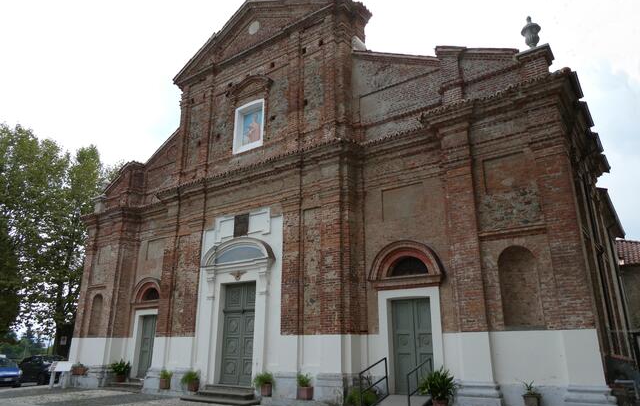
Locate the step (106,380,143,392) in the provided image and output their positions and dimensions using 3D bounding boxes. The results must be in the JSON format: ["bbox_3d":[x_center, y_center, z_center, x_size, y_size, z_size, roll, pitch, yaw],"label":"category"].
[{"bbox_3d":[-7.816,7.592,18.446,2.800,0.300,0.950,-12,-22,33],"label":"step"}]

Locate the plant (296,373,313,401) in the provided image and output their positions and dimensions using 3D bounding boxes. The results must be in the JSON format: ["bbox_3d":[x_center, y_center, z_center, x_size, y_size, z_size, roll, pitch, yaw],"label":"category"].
[{"bbox_3d":[-0.440,5.200,12.612,0.454,0.769,0.454,-12,-21,34],"label":"plant"}]

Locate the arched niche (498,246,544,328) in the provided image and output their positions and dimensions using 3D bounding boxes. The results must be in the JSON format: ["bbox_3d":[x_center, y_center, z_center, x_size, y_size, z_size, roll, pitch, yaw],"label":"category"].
[{"bbox_3d":[4.769,1.994,10.474,0.896,1.926,0.358,-12,-21,34],"label":"arched niche"}]

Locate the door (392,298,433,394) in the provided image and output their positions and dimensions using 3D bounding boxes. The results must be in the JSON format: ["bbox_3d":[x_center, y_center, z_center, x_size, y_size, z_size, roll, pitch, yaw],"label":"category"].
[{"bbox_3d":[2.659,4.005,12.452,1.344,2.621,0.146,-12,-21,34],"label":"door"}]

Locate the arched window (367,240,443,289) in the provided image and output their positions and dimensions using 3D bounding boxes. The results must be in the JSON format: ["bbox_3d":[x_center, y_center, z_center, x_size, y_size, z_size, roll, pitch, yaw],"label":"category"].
[{"bbox_3d":[2.556,1.830,13.241,2.360,1.370,0.370,-12,-22,33],"label":"arched window"}]

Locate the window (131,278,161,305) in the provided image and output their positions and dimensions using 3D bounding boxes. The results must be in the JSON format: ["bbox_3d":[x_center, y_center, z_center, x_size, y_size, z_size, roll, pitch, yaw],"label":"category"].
[{"bbox_3d":[-7.699,4.039,20.130,2.360,1.350,0.370,-12,-22,33],"label":"window"}]

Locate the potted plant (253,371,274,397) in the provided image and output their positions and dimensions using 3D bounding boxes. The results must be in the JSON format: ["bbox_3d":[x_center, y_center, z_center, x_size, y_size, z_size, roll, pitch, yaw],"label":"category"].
[{"bbox_3d":[-1.784,5.736,14.061,0.630,0.740,0.630,-12,-22,33],"label":"potted plant"}]

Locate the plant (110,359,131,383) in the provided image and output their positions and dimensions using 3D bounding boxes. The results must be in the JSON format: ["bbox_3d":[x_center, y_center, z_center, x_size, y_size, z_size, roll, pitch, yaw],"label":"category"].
[{"bbox_3d":[-8.606,7.218,19.049,0.861,0.936,0.861,-12,-21,34],"label":"plant"}]

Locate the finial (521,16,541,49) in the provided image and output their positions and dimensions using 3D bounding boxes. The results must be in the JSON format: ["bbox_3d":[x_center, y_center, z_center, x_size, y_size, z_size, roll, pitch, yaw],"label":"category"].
[{"bbox_3d":[5.948,-4.737,12.463,0.500,1.180,0.500,-12,-22,33],"label":"finial"}]

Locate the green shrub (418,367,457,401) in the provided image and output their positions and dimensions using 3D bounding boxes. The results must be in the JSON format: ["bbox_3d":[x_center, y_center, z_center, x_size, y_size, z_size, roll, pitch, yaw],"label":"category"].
[{"bbox_3d":[2.938,4.507,11.049,0.830,0.760,0.830,-12,-22,33],"label":"green shrub"}]

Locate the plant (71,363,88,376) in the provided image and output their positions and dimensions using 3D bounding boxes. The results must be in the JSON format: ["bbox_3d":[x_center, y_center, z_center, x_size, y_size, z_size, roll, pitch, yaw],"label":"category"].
[{"bbox_3d":[-10.849,7.511,20.016,0.800,0.500,0.500,-12,-22,33],"label":"plant"}]

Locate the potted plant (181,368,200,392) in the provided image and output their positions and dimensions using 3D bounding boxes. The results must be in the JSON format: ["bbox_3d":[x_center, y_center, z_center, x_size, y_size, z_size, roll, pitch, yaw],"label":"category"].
[{"bbox_3d":[-4.468,6.111,15.312,0.662,0.681,0.662,-12,-21,34],"label":"potted plant"}]

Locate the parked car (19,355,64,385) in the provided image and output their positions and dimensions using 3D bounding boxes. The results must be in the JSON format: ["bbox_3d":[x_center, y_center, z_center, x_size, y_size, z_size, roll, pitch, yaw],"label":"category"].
[{"bbox_3d":[-15.178,9.198,24.723,4.000,1.420,1.720,-12,-22,33],"label":"parked car"}]

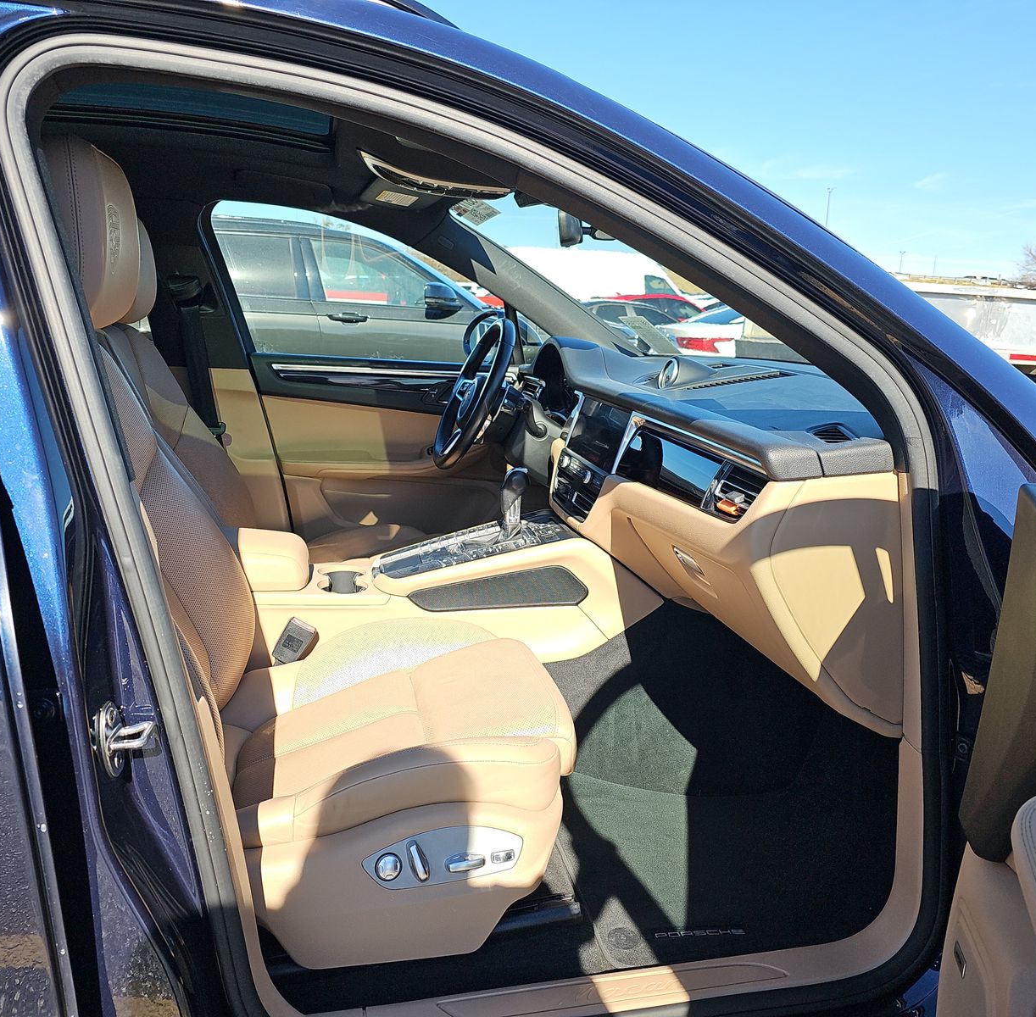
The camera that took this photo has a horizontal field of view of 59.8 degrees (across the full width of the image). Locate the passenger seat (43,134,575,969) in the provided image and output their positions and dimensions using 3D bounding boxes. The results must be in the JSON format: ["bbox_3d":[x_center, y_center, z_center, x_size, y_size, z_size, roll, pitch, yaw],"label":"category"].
[{"bbox_3d":[-0.314,0.042,1.282,0.782,1.056,0.518,-3,14,-11],"label":"passenger seat"}]

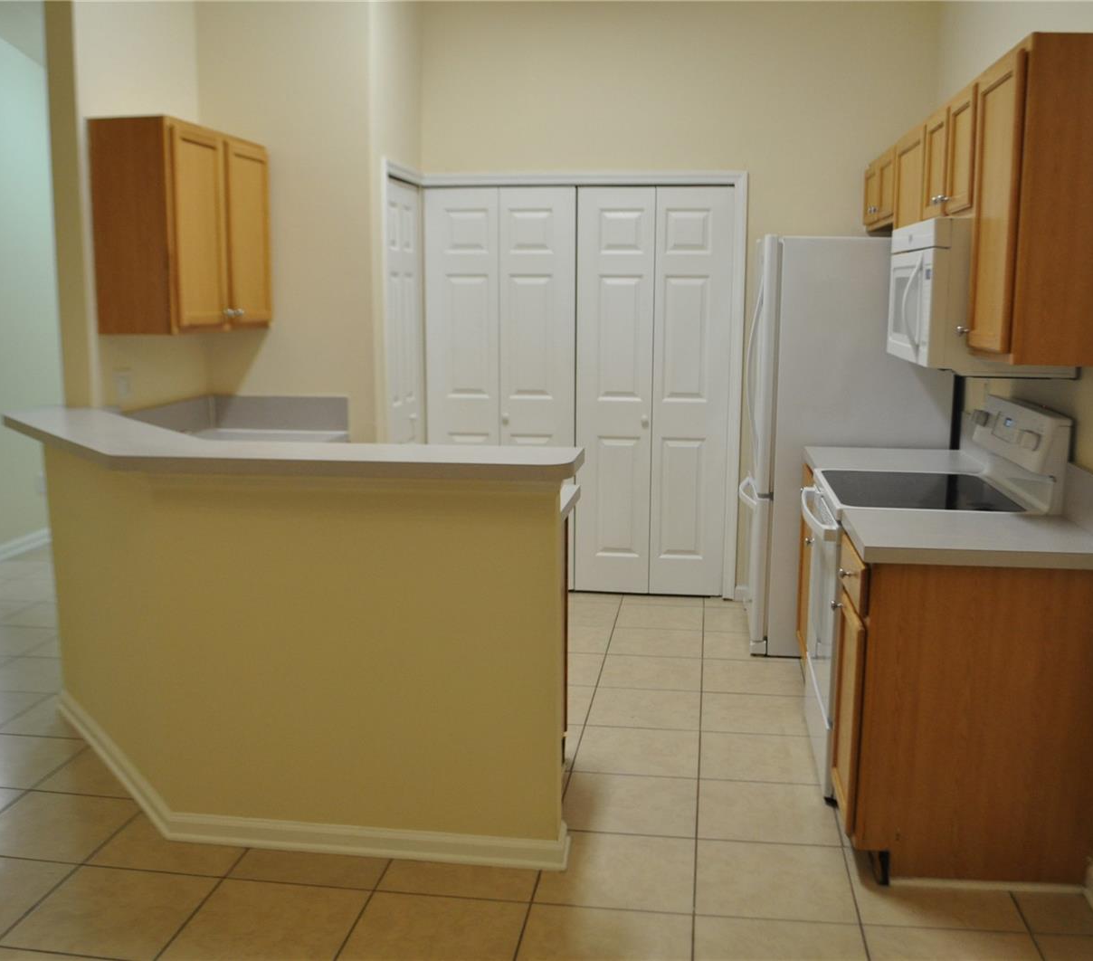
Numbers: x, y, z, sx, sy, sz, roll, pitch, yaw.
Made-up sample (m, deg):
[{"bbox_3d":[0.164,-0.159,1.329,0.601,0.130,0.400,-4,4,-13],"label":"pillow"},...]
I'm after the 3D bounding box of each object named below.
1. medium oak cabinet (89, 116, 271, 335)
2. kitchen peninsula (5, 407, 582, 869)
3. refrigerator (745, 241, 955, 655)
[{"bbox_3d":[-1.475,-1.014,4.481,0.325,0.782,0.910,1,10,9],"label":"medium oak cabinet"},{"bbox_3d":[-0.962,0.404,3.504,2.220,1.140,1.110,1,10,9],"label":"kitchen peninsula"},{"bbox_3d":[1.313,-0.175,4.900,0.830,1.785,0.840,1,10,9],"label":"refrigerator"}]

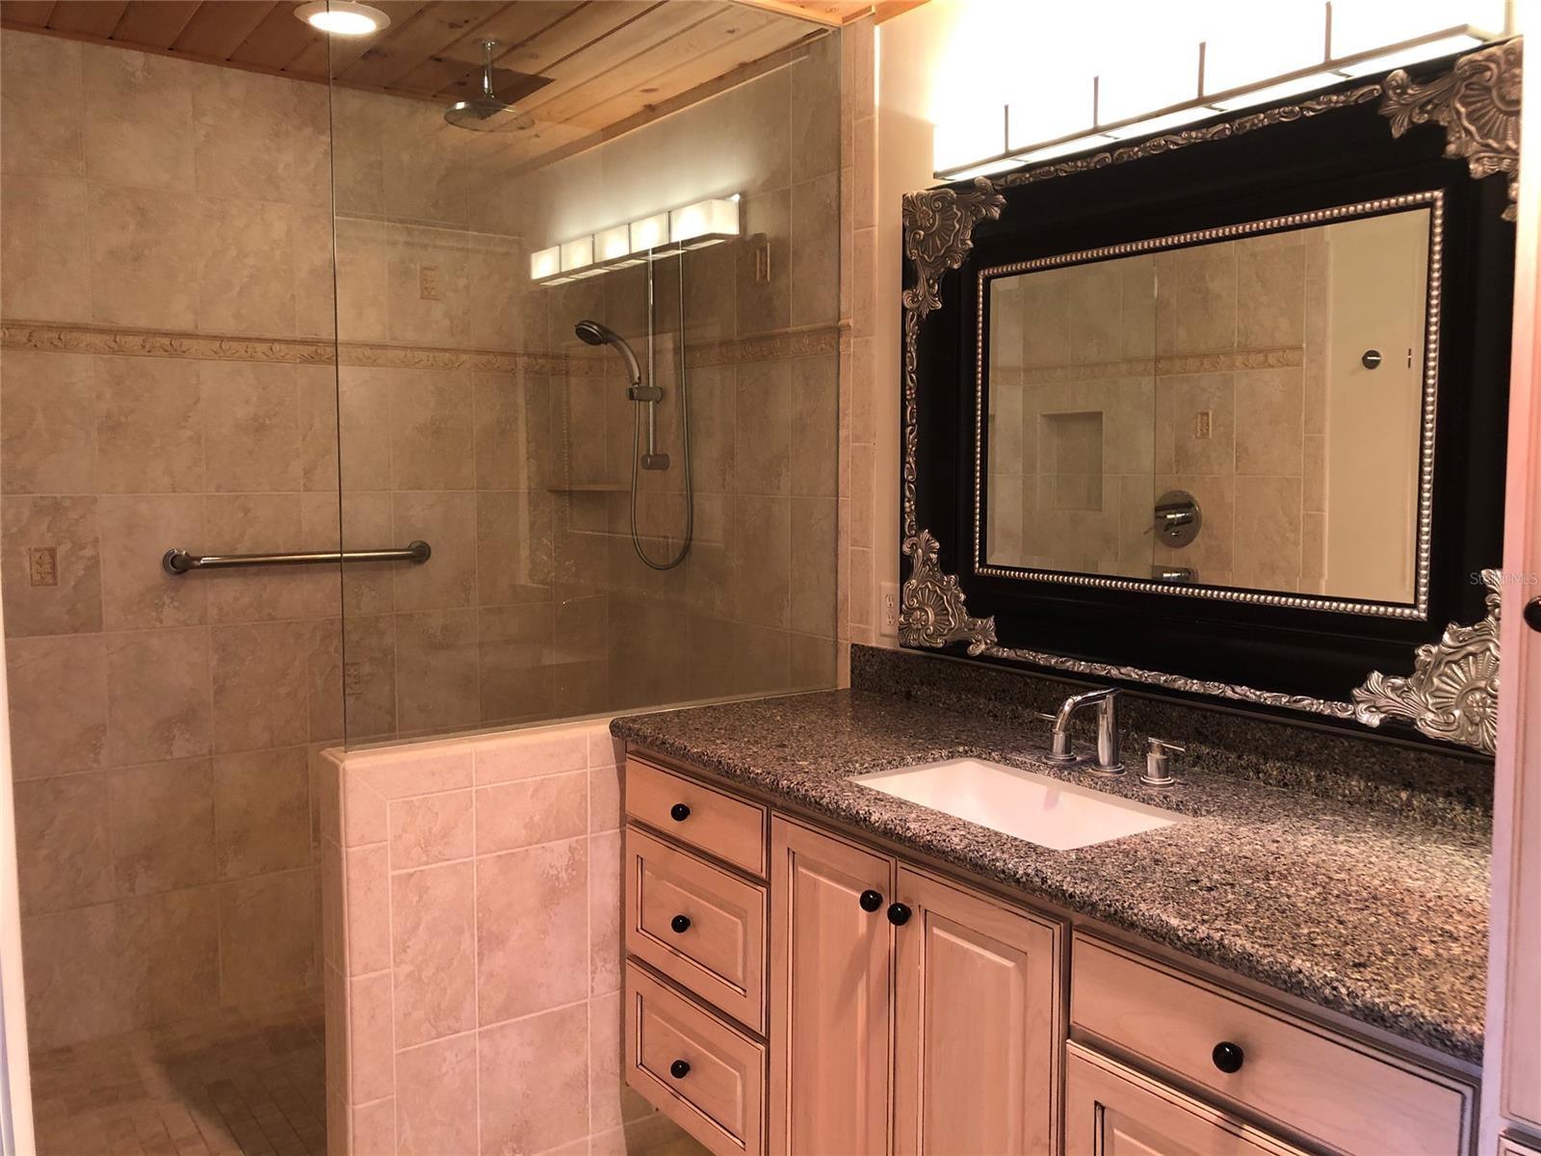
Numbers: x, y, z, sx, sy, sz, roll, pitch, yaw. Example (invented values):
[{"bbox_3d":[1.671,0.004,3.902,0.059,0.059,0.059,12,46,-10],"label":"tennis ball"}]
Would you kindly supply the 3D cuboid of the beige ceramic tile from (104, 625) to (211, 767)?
[{"bbox_3d":[-1.586,0.307,3.235,0.245,0.347,0.010,-3,6,-35],"label":"beige ceramic tile"}]

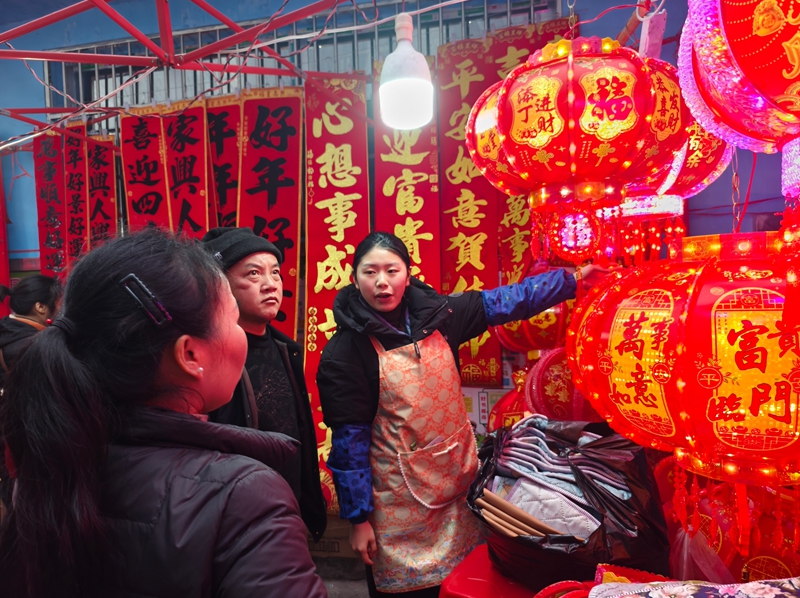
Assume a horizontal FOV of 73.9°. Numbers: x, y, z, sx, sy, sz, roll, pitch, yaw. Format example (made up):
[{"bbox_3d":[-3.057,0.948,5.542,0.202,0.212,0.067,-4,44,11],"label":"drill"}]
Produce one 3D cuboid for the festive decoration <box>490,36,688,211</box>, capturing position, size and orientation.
[{"bbox_3d":[0.390,-0.385,1.220,0.455,0.350,0.455,-1,2,0],"label":"festive decoration"}]

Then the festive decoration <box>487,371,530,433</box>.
[{"bbox_3d":[0.405,0.375,1.800,0.230,0.280,0.200,0,2,18],"label":"festive decoration"}]

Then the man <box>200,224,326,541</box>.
[{"bbox_3d":[-0.430,0.655,1.460,0.330,1.690,0.520,1,3,40],"label":"man"}]

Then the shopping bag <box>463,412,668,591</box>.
[{"bbox_3d":[0.355,0.410,1.130,0.390,0.270,0.310,0,2,23],"label":"shopping bag"}]

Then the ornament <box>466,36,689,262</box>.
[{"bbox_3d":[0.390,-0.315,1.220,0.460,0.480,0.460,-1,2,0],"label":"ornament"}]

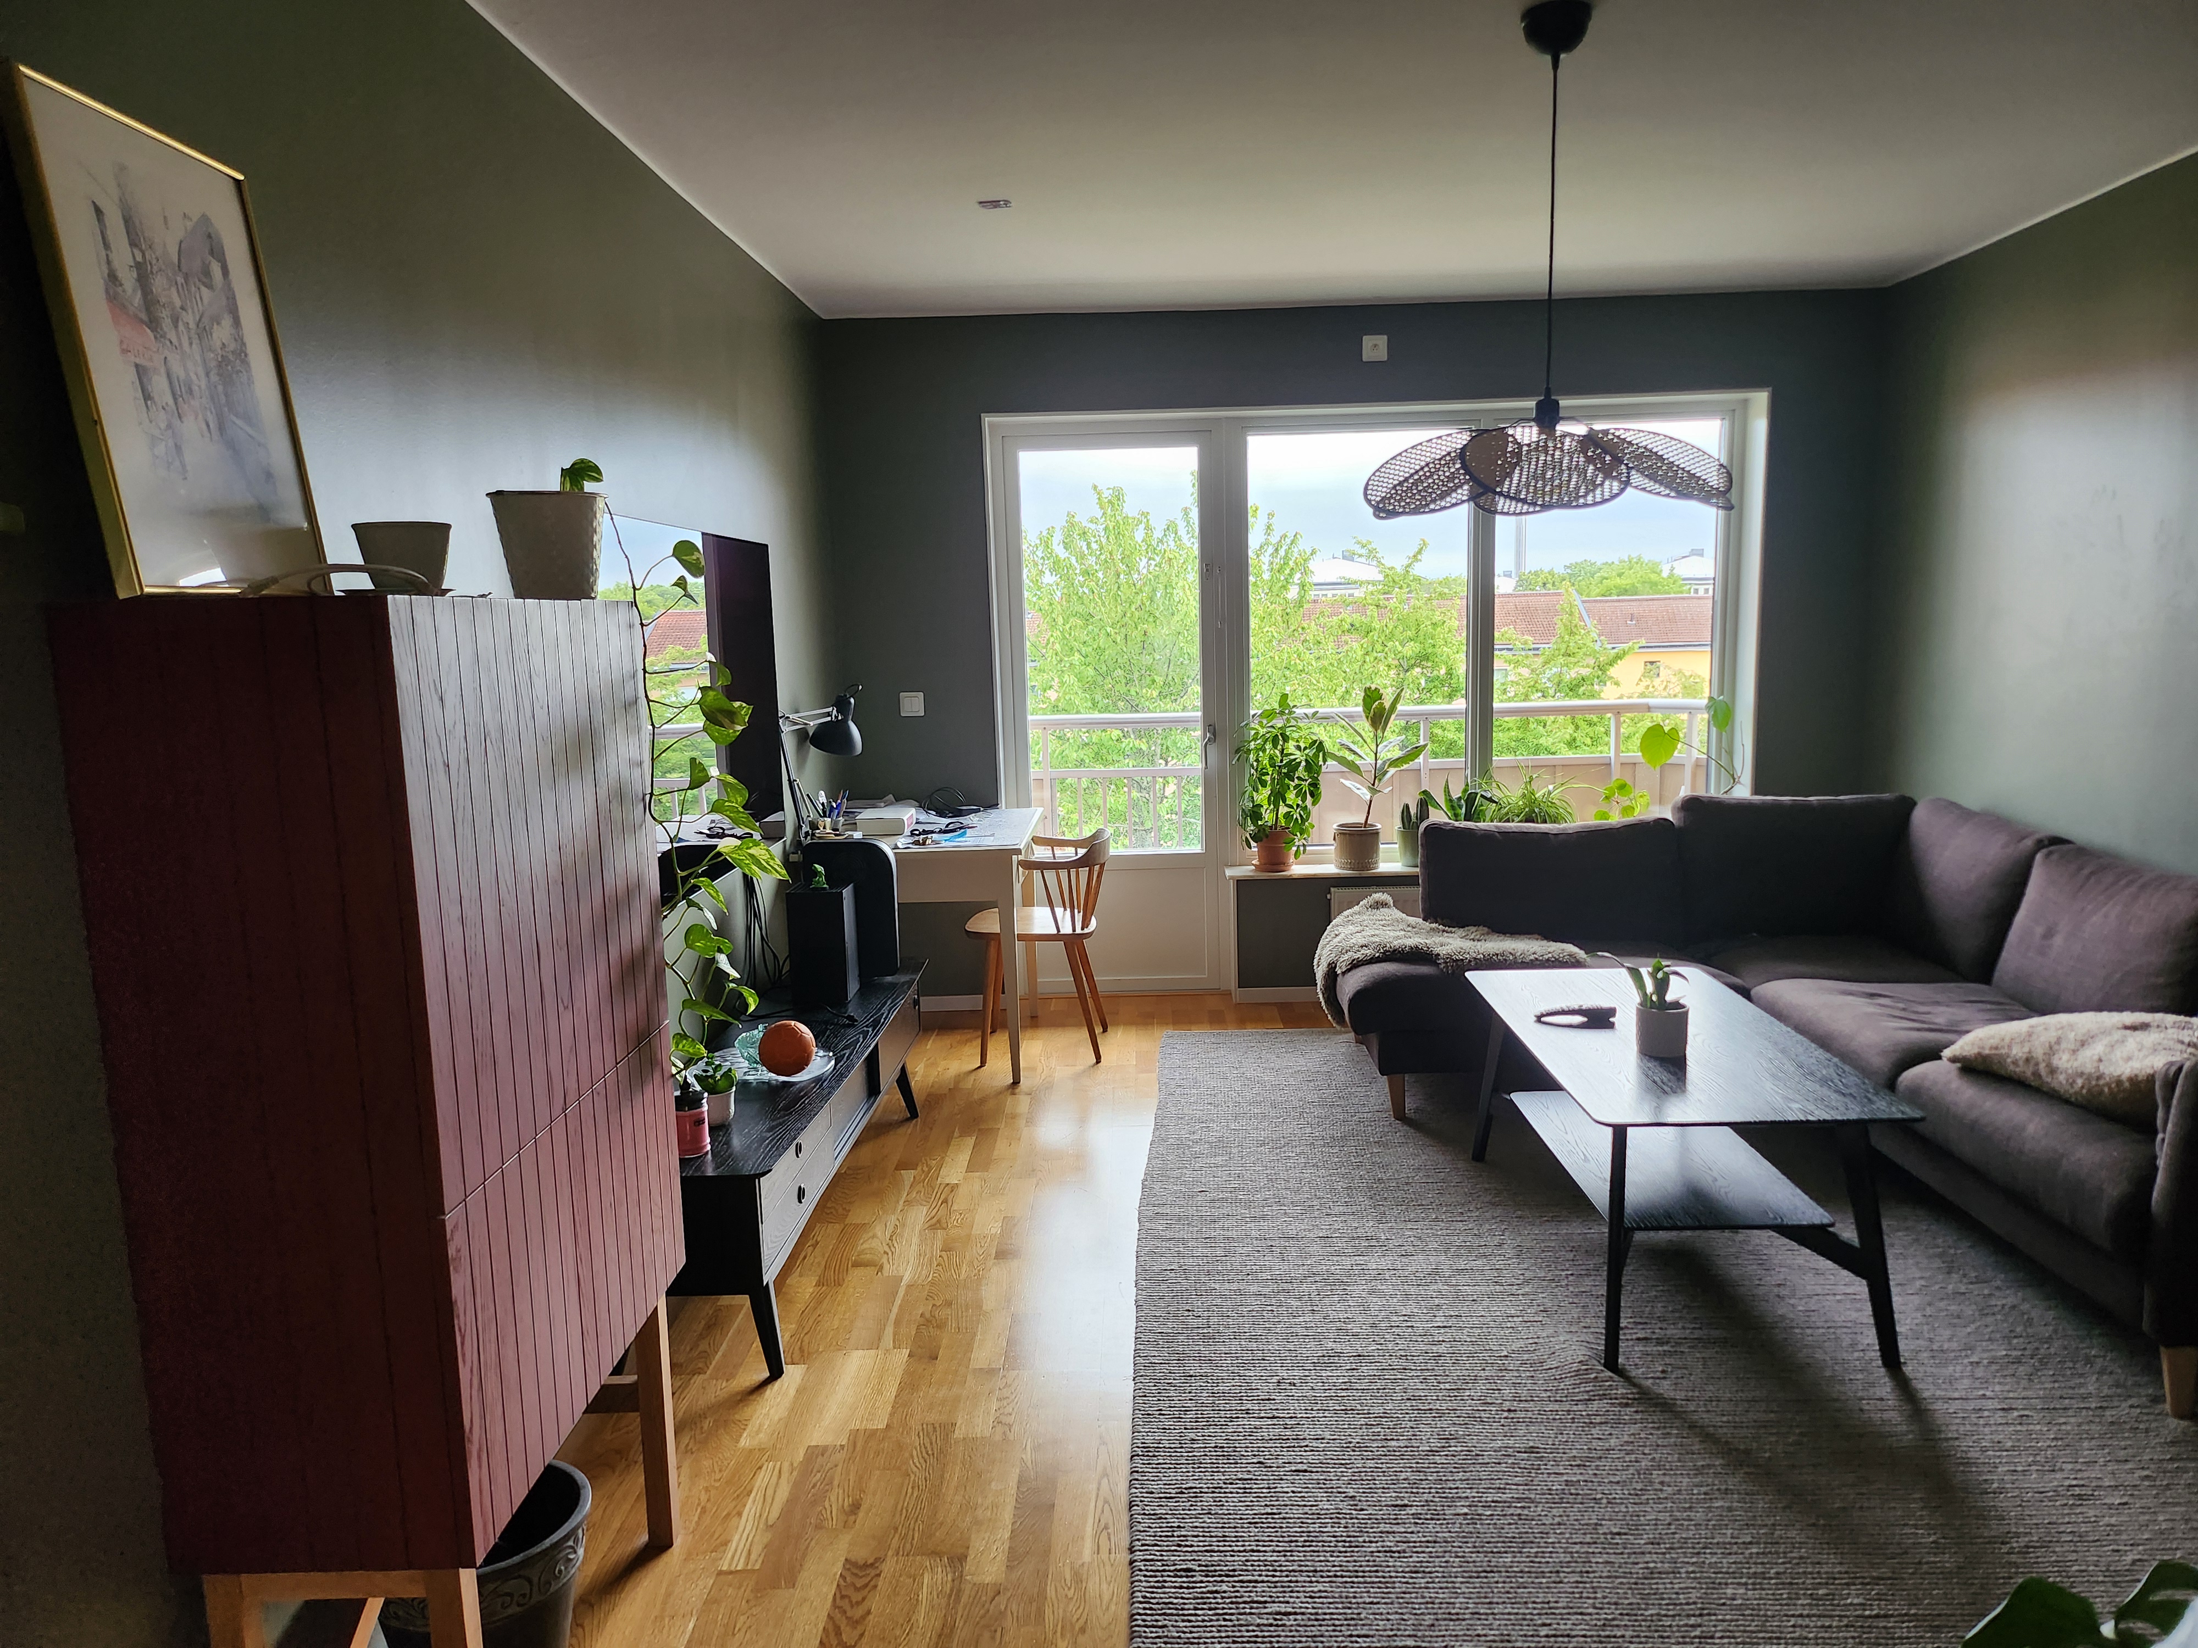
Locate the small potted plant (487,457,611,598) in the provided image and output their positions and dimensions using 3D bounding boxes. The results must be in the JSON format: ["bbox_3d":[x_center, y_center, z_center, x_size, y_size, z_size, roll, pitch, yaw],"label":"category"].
[{"bbox_3d":[-0.778,-0.419,2.164,0.160,0.203,0.160,-1,8,2],"label":"small potted plant"}]

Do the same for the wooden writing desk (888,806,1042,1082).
[{"bbox_3d":[-0.547,0.382,5.027,0.688,0.734,0.919,-1,8,3],"label":"wooden writing desk"}]

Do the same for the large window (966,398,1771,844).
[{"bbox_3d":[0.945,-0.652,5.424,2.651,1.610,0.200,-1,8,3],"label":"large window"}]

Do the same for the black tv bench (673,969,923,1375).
[{"bbox_3d":[-0.748,0.733,3.738,0.380,0.403,1.757,-1,8,3],"label":"black tv bench"}]

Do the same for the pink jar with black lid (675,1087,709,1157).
[{"bbox_3d":[-0.806,0.582,2.971,0.088,0.113,0.088,-1,8,0],"label":"pink jar with black lid"}]

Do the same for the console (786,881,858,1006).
[{"bbox_3d":[-0.747,0.322,4.145,0.151,0.301,0.151,-1,8,3],"label":"console"}]

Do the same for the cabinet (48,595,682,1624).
[{"bbox_3d":[-0.851,0.470,2.023,0.338,1.512,0.777,-1,8,2],"label":"cabinet"}]

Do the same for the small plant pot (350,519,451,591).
[{"bbox_3d":[-0.832,-0.315,1.825,0.111,0.086,0.111,-1,8,0],"label":"small plant pot"}]

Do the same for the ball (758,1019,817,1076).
[{"bbox_3d":[-0.695,0.500,3.399,0.128,0.128,0.128,-1,8,0],"label":"ball"}]

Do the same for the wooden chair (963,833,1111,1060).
[{"bbox_3d":[-0.190,0.384,4.986,0.477,0.724,0.520,-1,8,3],"label":"wooden chair"}]

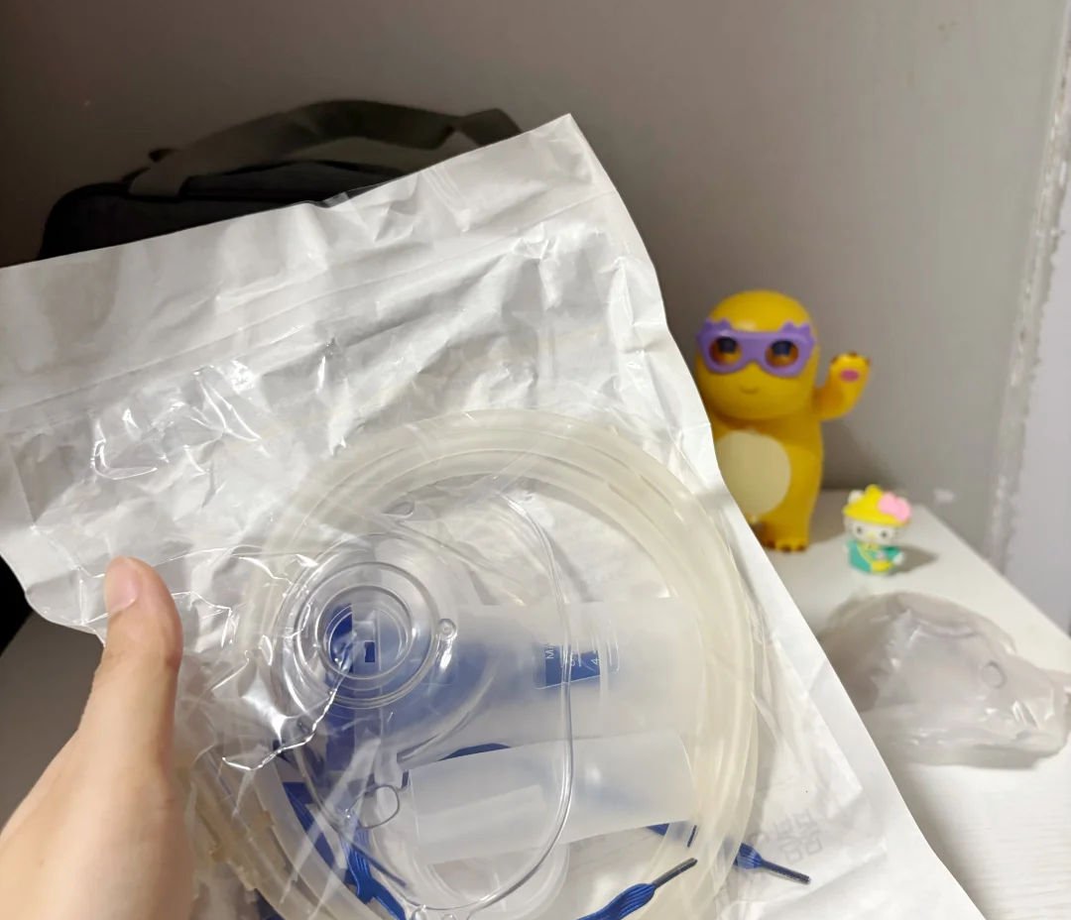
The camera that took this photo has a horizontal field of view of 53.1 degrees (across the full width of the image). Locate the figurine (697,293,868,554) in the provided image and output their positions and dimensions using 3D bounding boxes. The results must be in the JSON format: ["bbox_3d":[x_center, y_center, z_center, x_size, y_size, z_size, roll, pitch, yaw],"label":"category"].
[{"bbox_3d":[0.143,-0.030,0.625,0.100,0.144,0.080,7,21,18],"label":"figurine"}]

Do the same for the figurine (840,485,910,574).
[{"bbox_3d":[0.191,0.037,0.593,0.037,0.042,0.030,10,23,25],"label":"figurine"}]

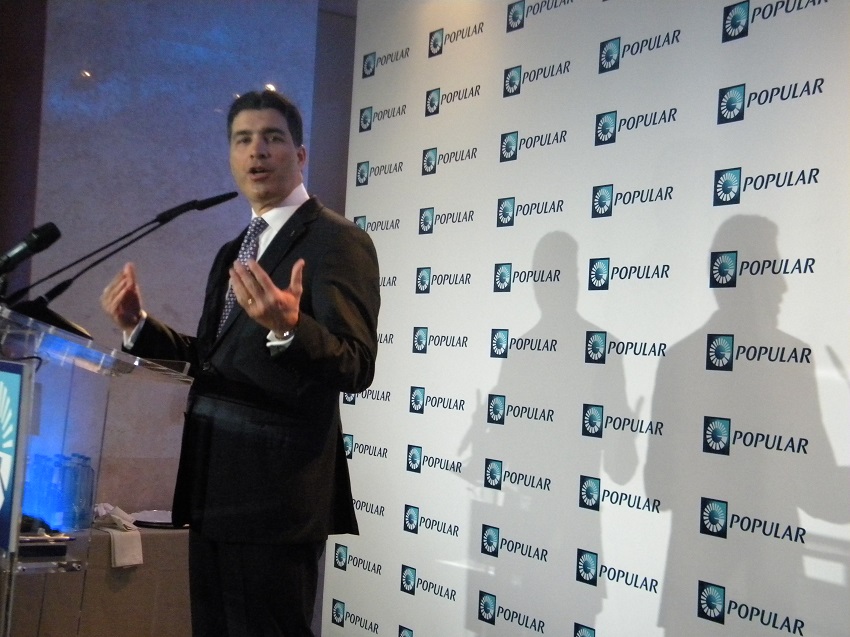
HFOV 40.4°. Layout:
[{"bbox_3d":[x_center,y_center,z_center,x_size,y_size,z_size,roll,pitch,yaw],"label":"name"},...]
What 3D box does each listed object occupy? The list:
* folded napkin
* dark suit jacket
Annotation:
[{"bbox_3d":[-1.099,0.768,4.120,0.140,0.200,0.190,4,-2,-33],"label":"folded napkin"},{"bbox_3d":[-0.379,0.102,2.500,0.360,0.760,0.540,4,-2,-42],"label":"dark suit jacket"}]

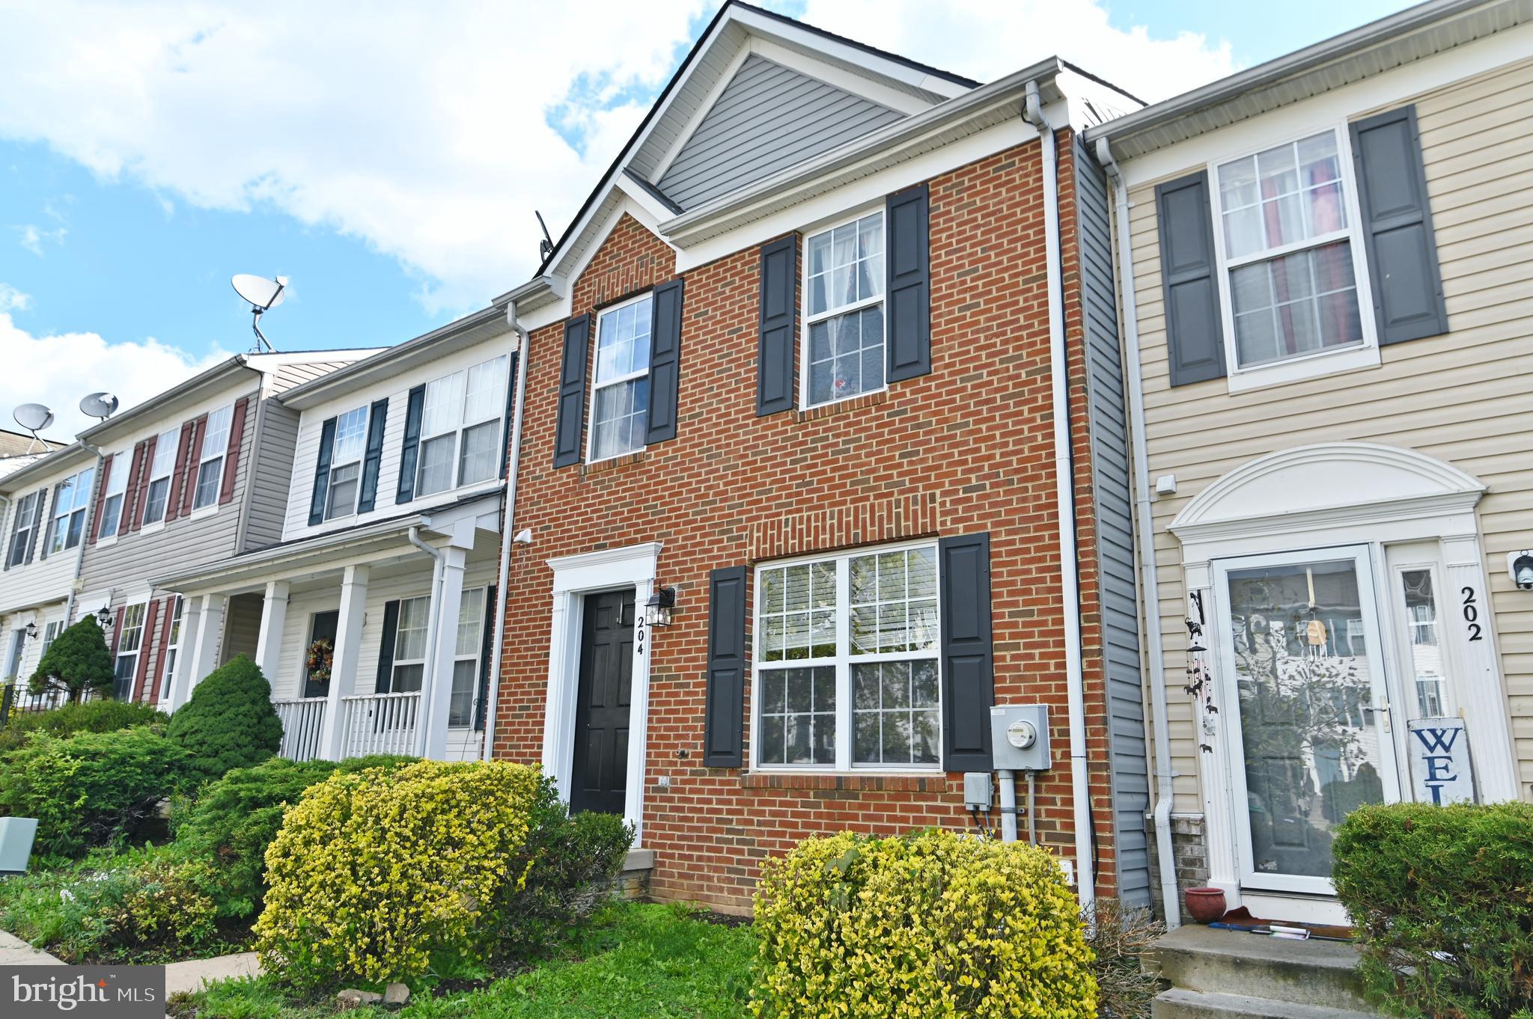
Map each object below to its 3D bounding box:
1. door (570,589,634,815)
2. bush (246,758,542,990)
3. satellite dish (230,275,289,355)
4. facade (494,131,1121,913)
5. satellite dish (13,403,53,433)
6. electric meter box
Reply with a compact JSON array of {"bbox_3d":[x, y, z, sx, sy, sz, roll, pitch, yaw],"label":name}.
[{"bbox_3d":[-1.361,1.735,9.061,0.914,2.040,0.060,-10,-18,37],"label":"door"},{"bbox_3d":[-2.301,2.285,6.545,1.420,1.270,1.620,-10,-18,37],"label":"bush"},{"bbox_3d":[-7.347,-2.957,14.912,0.700,1.180,0.830,-9,-18,35],"label":"satellite dish"},{"bbox_3d":[-0.259,-0.065,8.457,6.080,6.360,0.280,-10,-18,37],"label":"facade"},{"bbox_3d":[-16.382,-2.112,23.003,0.620,0.620,0.850,-8,-17,31],"label":"satellite dish"},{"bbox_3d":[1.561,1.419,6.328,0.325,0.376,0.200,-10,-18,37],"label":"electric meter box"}]

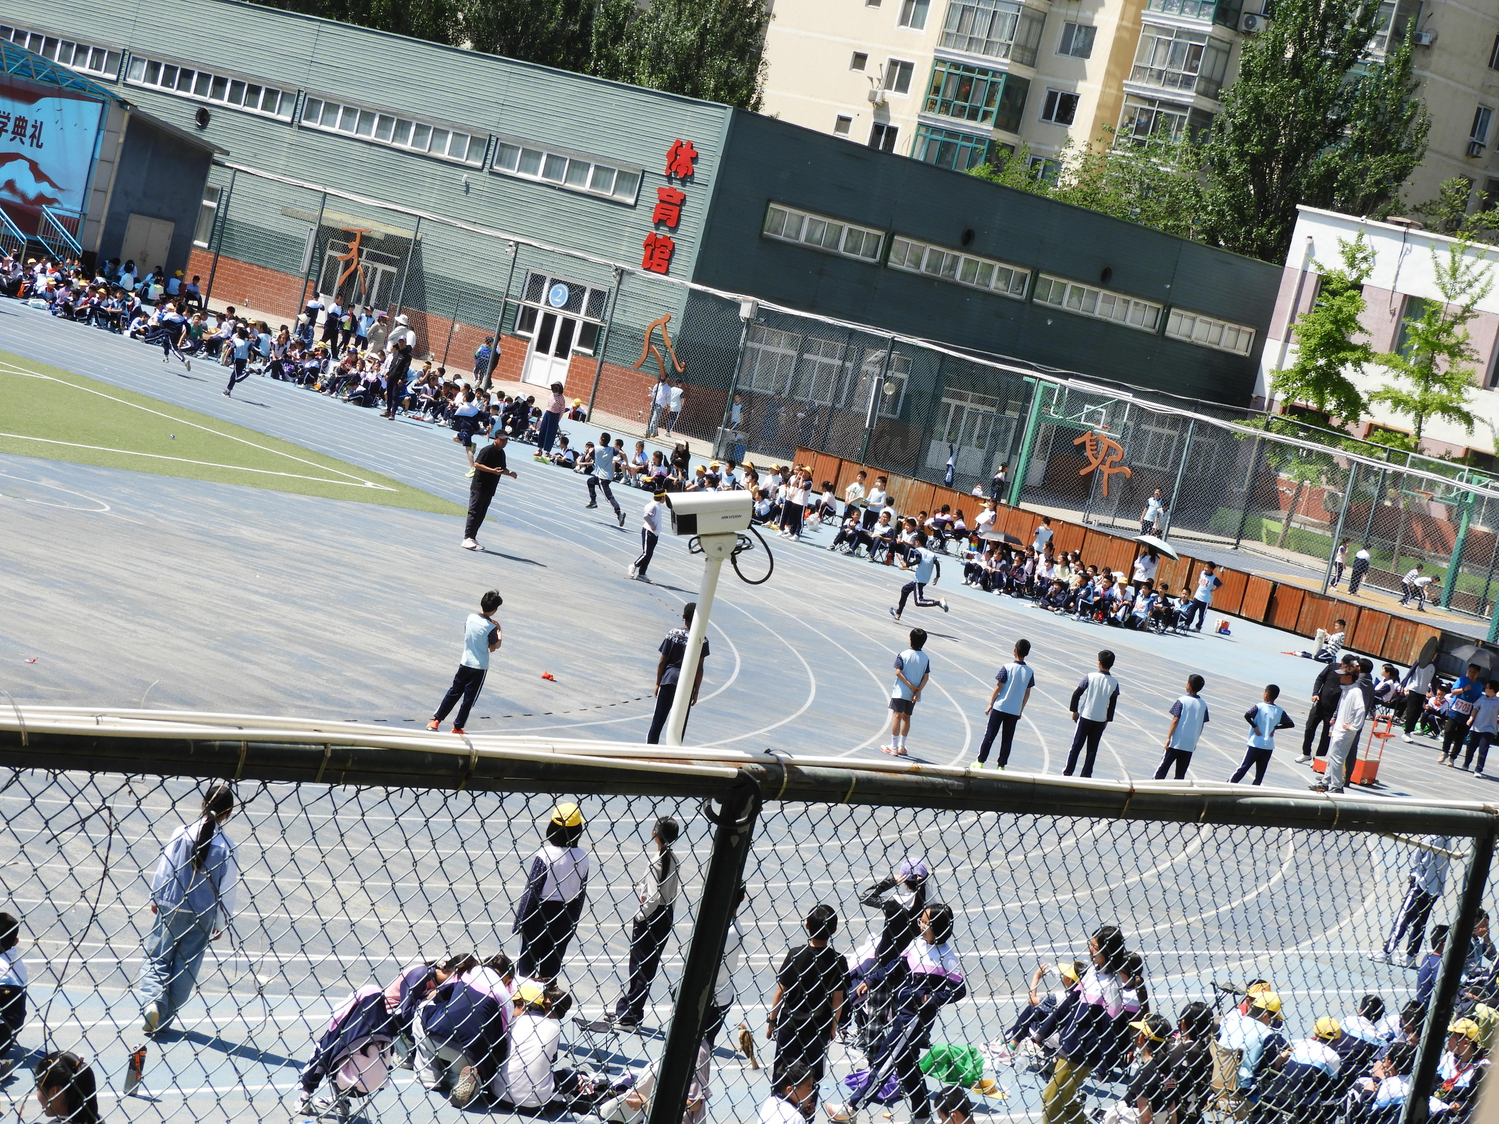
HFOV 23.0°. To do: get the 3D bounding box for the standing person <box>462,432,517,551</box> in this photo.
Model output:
[{"bbox_3d":[-3.864,-1.059,54.923,0.540,1.760,0.530,16,5,25],"label":"standing person"}]

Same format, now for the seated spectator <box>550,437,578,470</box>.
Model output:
[{"bbox_3d":[-3.860,-2.321,76.651,0.540,0.620,0.400,12,5,-20],"label":"seated spectator"}]

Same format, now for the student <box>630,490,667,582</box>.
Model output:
[{"bbox_3d":[-1.471,-0.403,56.634,0.420,1.373,0.420,14,5,5],"label":"student"}]

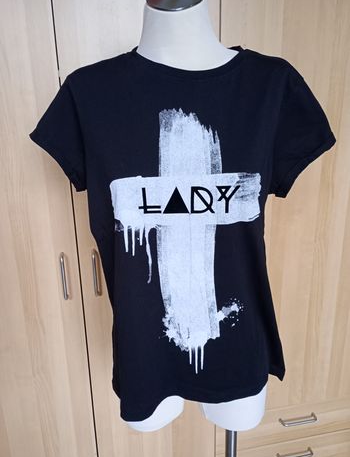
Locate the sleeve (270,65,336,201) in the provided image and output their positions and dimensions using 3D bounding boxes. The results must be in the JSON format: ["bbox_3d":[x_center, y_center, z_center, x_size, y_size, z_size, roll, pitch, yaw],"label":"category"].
[{"bbox_3d":[0.239,-0.182,0.705,0.130,0.235,0.125,-1,17,0],"label":"sleeve"}]

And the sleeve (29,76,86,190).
[{"bbox_3d":[-0.217,-0.177,0.700,0.112,0.212,0.120,-1,17,0],"label":"sleeve"}]

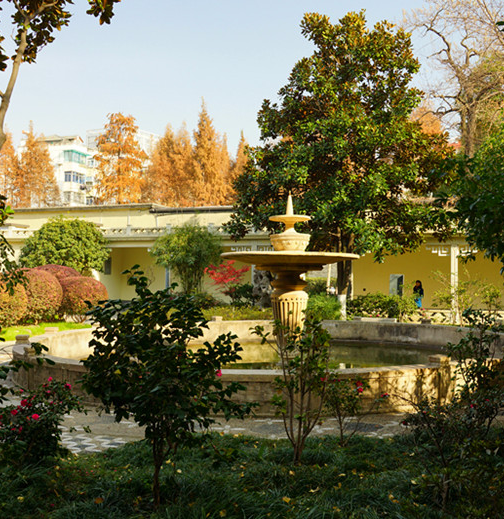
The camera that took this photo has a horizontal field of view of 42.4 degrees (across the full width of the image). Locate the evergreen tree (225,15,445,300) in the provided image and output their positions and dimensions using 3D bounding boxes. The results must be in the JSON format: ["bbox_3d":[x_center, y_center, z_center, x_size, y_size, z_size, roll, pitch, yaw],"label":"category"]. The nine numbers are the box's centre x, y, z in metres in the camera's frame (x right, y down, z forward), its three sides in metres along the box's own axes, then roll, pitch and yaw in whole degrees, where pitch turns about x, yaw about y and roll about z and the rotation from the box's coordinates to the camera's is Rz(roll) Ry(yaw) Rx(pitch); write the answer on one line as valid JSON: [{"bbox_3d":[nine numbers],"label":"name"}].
[{"bbox_3d":[2.953,-2.915,21.436,7.200,10.410,7.000,0,-1,0],"label":"evergreen tree"}]

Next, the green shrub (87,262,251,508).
[{"bbox_3d":[-0.611,0.932,4.725,1.250,1.730,1.200,0,-2,0],"label":"green shrub"}]

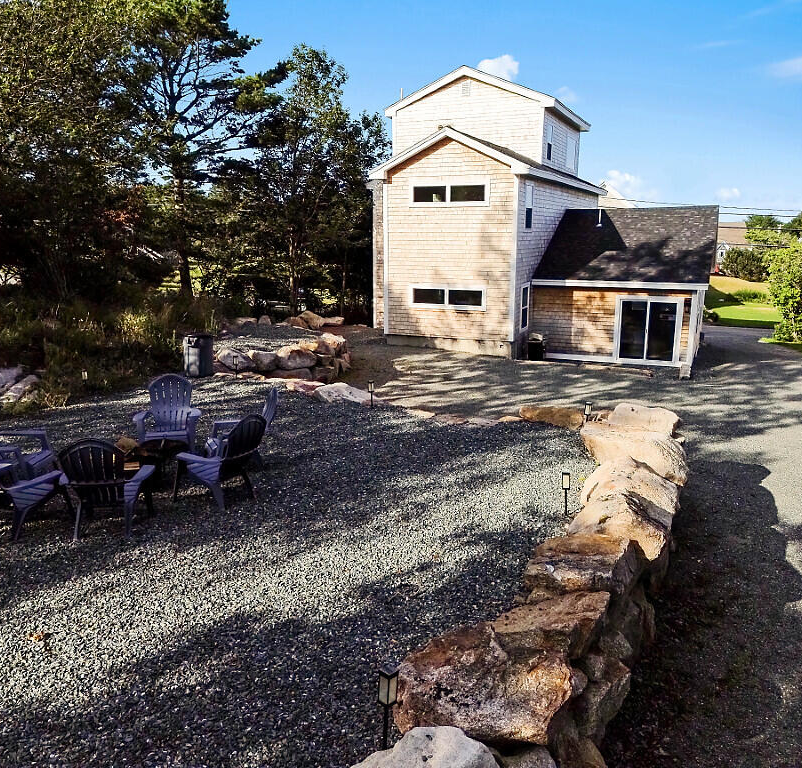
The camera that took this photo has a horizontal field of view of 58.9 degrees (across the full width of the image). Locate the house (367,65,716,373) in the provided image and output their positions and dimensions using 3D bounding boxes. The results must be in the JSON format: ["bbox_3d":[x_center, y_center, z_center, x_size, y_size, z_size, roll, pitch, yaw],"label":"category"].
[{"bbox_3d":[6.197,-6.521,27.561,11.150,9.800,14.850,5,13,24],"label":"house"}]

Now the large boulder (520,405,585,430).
[{"bbox_3d":[2.100,0.475,9.925,0.880,0.300,0.520,6,13,24],"label":"large boulder"}]

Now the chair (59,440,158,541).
[{"bbox_3d":[-2.610,0.864,6.276,0.750,0.920,0.850,-1,12,-3],"label":"chair"}]

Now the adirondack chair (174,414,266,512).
[{"bbox_3d":[-1.740,0.714,6.968,0.850,0.920,0.750,6,14,27],"label":"adirondack chair"}]

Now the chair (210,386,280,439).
[{"bbox_3d":[-1.777,0.564,7.661,0.850,0.920,0.750,-2,12,-11],"label":"chair"}]

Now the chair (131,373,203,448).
[{"bbox_3d":[-2.751,0.390,8.467,0.750,0.920,0.850,-3,13,-13],"label":"chair"}]

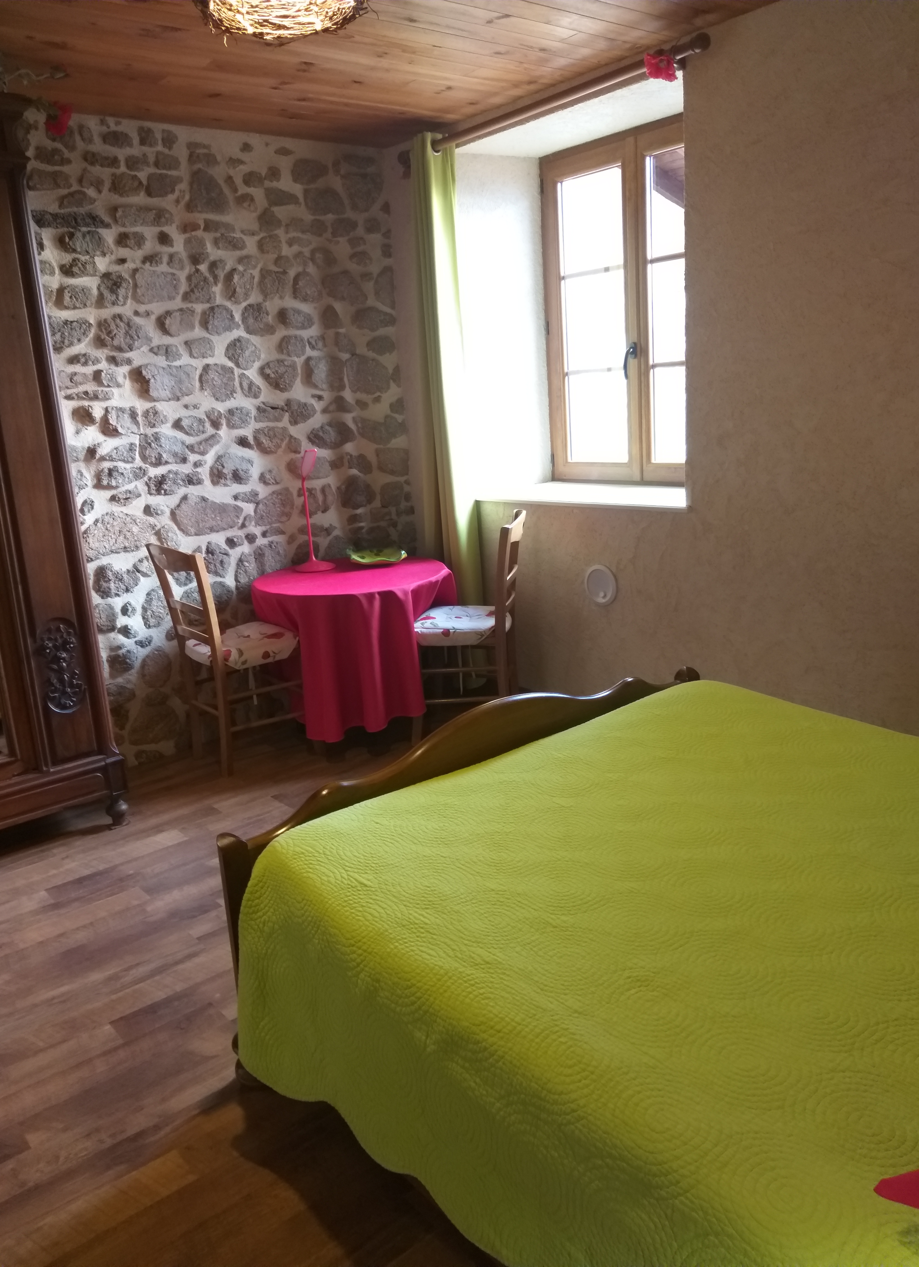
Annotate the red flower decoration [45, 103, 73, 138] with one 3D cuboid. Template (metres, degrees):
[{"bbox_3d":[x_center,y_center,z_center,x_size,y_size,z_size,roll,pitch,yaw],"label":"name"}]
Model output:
[{"bbox_3d":[-1.286,-1.645,3.050,0.080,0.110,0.090,-3,13,2],"label":"red flower decoration"}]

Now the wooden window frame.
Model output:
[{"bbox_3d":[0.825,-1.469,4.365,0.070,1.527,1.048,-16,18,-42],"label":"wooden window frame"}]

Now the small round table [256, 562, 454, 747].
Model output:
[{"bbox_3d":[-0.416,0.030,3.923,0.860,0.548,0.860,-3,13,1],"label":"small round table"}]

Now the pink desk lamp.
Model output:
[{"bbox_3d":[-0.625,-0.525,4.031,0.175,0.500,0.175,-2,13,6],"label":"pink desk lamp"}]

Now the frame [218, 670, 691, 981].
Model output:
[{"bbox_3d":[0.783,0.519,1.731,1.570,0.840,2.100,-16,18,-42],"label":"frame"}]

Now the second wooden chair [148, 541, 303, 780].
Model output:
[{"bbox_3d":[-0.912,0.075,3.912,0.470,0.910,0.410,-12,16,-33],"label":"second wooden chair"}]

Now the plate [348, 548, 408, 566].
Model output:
[{"bbox_3d":[-0.362,-0.336,4.144,0.260,0.045,0.260,-16,18,-42],"label":"plate"}]

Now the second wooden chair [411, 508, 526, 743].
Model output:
[{"bbox_3d":[0.016,-0.027,4.098,0.450,0.910,0.410,-2,13,7],"label":"second wooden chair"}]

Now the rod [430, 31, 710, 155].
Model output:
[{"bbox_3d":[0.279,-2.068,3.754,0.067,0.067,1.617,-15,17,-41],"label":"rod"}]

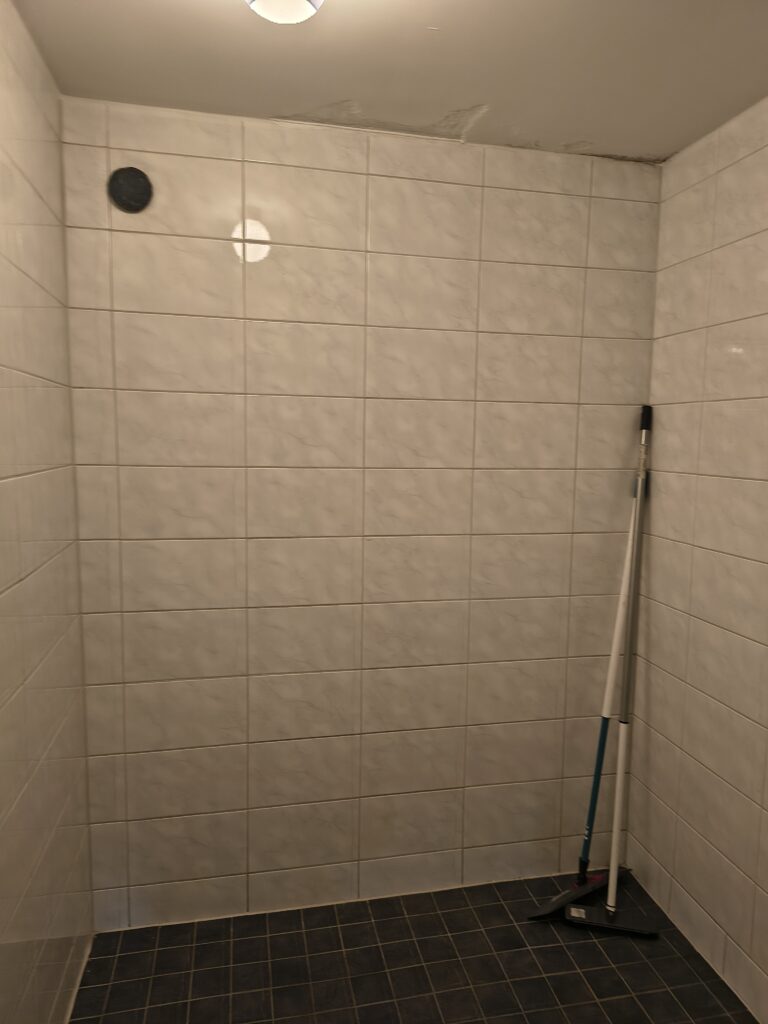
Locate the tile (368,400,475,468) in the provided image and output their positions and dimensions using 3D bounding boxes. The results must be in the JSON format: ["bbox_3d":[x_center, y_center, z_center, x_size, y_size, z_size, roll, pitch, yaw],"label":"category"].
[{"bbox_3d":[0.107,-0.229,2.065,0.331,0.197,0.010,-1,7,-13],"label":"tile"}]

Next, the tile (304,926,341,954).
[{"bbox_3d":[-0.170,1.211,2.001,0.098,0.010,0.098,-1,6,-12],"label":"tile"}]

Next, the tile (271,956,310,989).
[{"bbox_3d":[-0.246,1.215,1.869,0.097,0.009,0.097,0,6,-12],"label":"tile"}]

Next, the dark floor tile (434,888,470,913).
[{"bbox_3d":[0.203,1.193,2.180,0.097,0.009,0.097,-1,6,-12],"label":"dark floor tile"}]

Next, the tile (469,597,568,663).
[{"bbox_3d":[0.419,0.363,2.194,0.329,0.197,0.009,0,6,-12],"label":"tile"}]

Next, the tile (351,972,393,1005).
[{"bbox_3d":[-0.030,1.228,1.823,0.097,0.009,0.097,-1,6,-12],"label":"tile"}]

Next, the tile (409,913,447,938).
[{"bbox_3d":[0.125,1.209,2.067,0.098,0.010,0.098,-1,6,-12],"label":"tile"}]

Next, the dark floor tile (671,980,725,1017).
[{"bbox_3d":[0.801,1.243,1.801,0.098,0.010,0.098,-1,6,-12],"label":"dark floor tile"}]

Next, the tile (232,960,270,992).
[{"bbox_3d":[-0.347,1.224,1.861,0.098,0.010,0.098,-1,6,-12],"label":"tile"}]

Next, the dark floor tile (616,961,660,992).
[{"bbox_3d":[0.687,1.245,1.897,0.099,0.010,0.095,-1,8,-12],"label":"dark floor tile"}]

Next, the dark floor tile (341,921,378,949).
[{"bbox_3d":[-0.072,1.211,2.025,0.097,0.009,0.097,0,7,-13],"label":"dark floor tile"}]

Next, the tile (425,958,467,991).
[{"bbox_3d":[0.170,1.241,1.889,0.099,0.009,0.099,-1,6,-12],"label":"tile"}]

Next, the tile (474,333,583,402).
[{"bbox_3d":[0.436,-0.429,2.115,0.331,0.197,0.009,-1,7,-13],"label":"tile"}]

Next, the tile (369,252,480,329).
[{"bbox_3d":[0.113,-0.621,1.996,0.329,0.197,0.009,0,7,-13],"label":"tile"}]

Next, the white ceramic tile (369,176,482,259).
[{"bbox_3d":[0.116,-0.820,1.985,0.330,0.199,0.009,-1,7,-13],"label":"white ceramic tile"}]

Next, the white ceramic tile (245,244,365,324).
[{"bbox_3d":[-0.211,-0.622,1.942,0.331,0.197,0.009,-1,7,-13],"label":"white ceramic tile"}]

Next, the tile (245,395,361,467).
[{"bbox_3d":[-0.219,-0.226,1.992,0.331,0.197,0.010,-1,7,-13],"label":"tile"}]

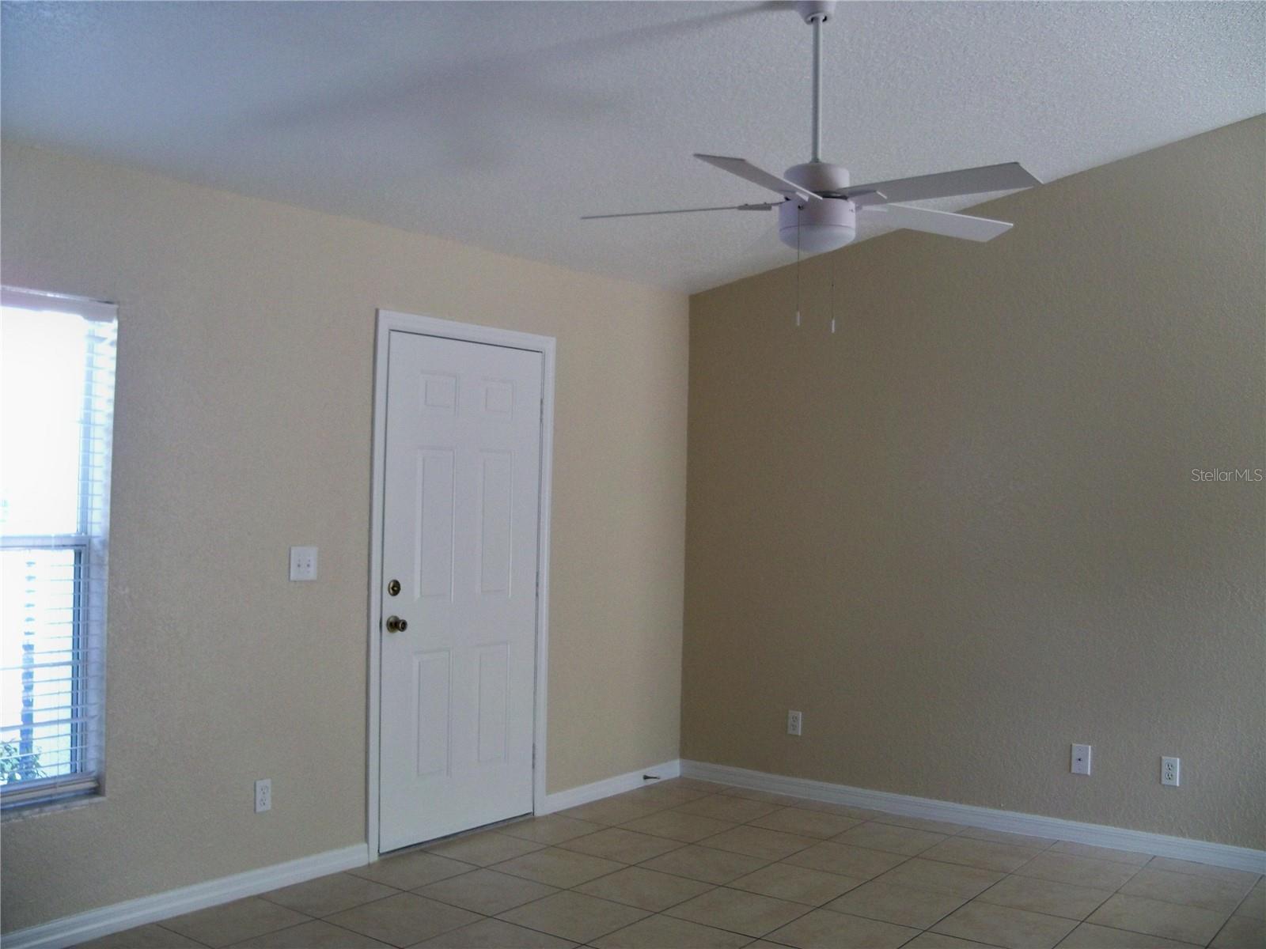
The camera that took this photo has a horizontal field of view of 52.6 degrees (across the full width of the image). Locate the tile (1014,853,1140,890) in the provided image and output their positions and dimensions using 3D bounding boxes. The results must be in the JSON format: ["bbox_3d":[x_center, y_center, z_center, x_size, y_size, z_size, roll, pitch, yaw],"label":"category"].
[{"bbox_3d":[1.725,1.535,4.875,0.400,0.010,0.400,0,-1,37],"label":"tile"}]

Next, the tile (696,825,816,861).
[{"bbox_3d":[0.525,1.535,5.326,0.406,0.012,0.406,1,-1,37],"label":"tile"}]

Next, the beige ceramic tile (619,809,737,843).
[{"bbox_3d":[0.200,1.532,5.556,0.403,0.010,0.403,0,-1,37],"label":"beige ceramic tile"}]

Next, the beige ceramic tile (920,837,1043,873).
[{"bbox_3d":[1.402,1.535,5.155,0.403,0.010,0.403,0,-1,37],"label":"beige ceramic tile"}]

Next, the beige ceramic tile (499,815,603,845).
[{"bbox_3d":[-0.343,1.517,5.453,0.343,0.010,0.403,0,-1,37],"label":"beige ceramic tile"}]

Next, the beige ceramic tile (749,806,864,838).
[{"bbox_3d":[0.765,1.542,5.640,0.403,0.010,0.403,0,-1,37],"label":"beige ceramic tile"}]

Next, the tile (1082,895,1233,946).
[{"bbox_3d":[1.801,1.523,4.309,0.400,0.010,0.400,0,-1,37],"label":"tile"}]

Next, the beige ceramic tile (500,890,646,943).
[{"bbox_3d":[-0.196,1.495,4.300,0.400,0.010,0.400,0,-1,37],"label":"beige ceramic tile"}]

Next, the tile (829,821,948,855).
[{"bbox_3d":[1.087,1.537,5.358,0.400,0.010,0.400,0,-1,37],"label":"tile"}]

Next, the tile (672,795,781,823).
[{"bbox_3d":[0.441,1.544,5.897,0.406,0.012,0.406,1,-1,37],"label":"tile"}]

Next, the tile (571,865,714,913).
[{"bbox_3d":[0.044,1.506,4.625,0.400,0.010,0.400,0,-1,37],"label":"tile"}]

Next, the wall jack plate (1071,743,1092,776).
[{"bbox_3d":[1.875,1.188,5.338,0.080,0.124,0.008,1,-1,37],"label":"wall jack plate"}]

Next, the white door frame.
[{"bbox_3d":[-0.709,0.447,5.300,0.100,2.137,1.049,1,-1,37],"label":"white door frame"}]

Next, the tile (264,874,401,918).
[{"bbox_3d":[-1.056,1.472,4.475,0.343,0.010,0.403,0,-1,37],"label":"tile"}]

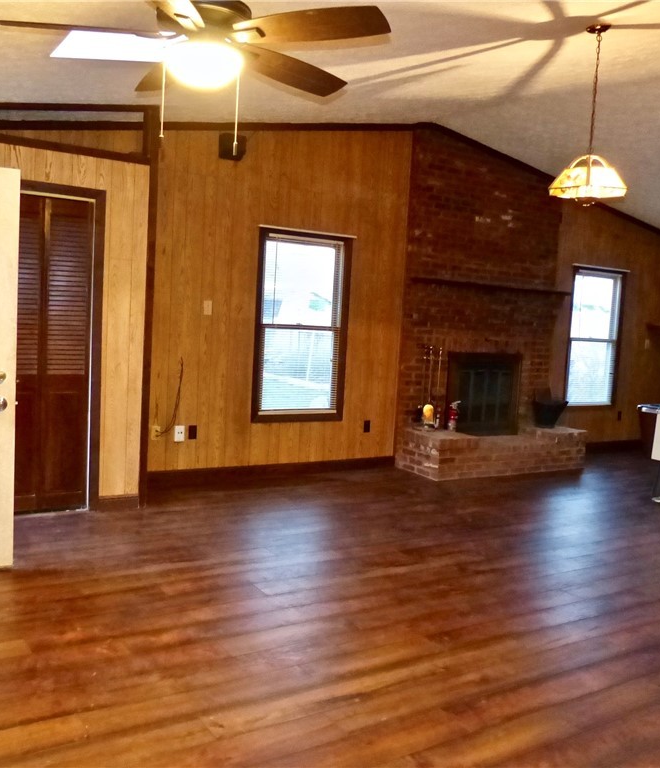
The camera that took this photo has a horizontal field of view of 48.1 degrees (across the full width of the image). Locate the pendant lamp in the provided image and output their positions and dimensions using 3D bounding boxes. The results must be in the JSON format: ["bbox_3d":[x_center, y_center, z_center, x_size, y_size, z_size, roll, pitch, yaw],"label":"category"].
[{"bbox_3d":[1.454,-1.484,4.096,0.410,0.965,0.410,0,6,-32],"label":"pendant lamp"}]

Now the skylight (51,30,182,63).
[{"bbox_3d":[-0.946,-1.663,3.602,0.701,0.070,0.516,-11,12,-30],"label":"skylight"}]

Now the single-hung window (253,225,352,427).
[{"bbox_3d":[-0.238,-0.485,6.428,0.925,1.641,0.100,0,6,-32],"label":"single-hung window"}]

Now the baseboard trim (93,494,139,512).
[{"bbox_3d":[-1.462,0.815,5.097,0.293,0.096,0.020,0,6,-32],"label":"baseboard trim"}]

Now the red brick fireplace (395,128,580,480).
[{"bbox_3d":[1.714,-0.763,7.239,2.079,3.208,0.632,0,6,-32],"label":"red brick fireplace"}]

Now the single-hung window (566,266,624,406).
[{"bbox_3d":[3.019,-0.493,8.466,0.904,1.615,0.100,0,6,-32],"label":"single-hung window"}]

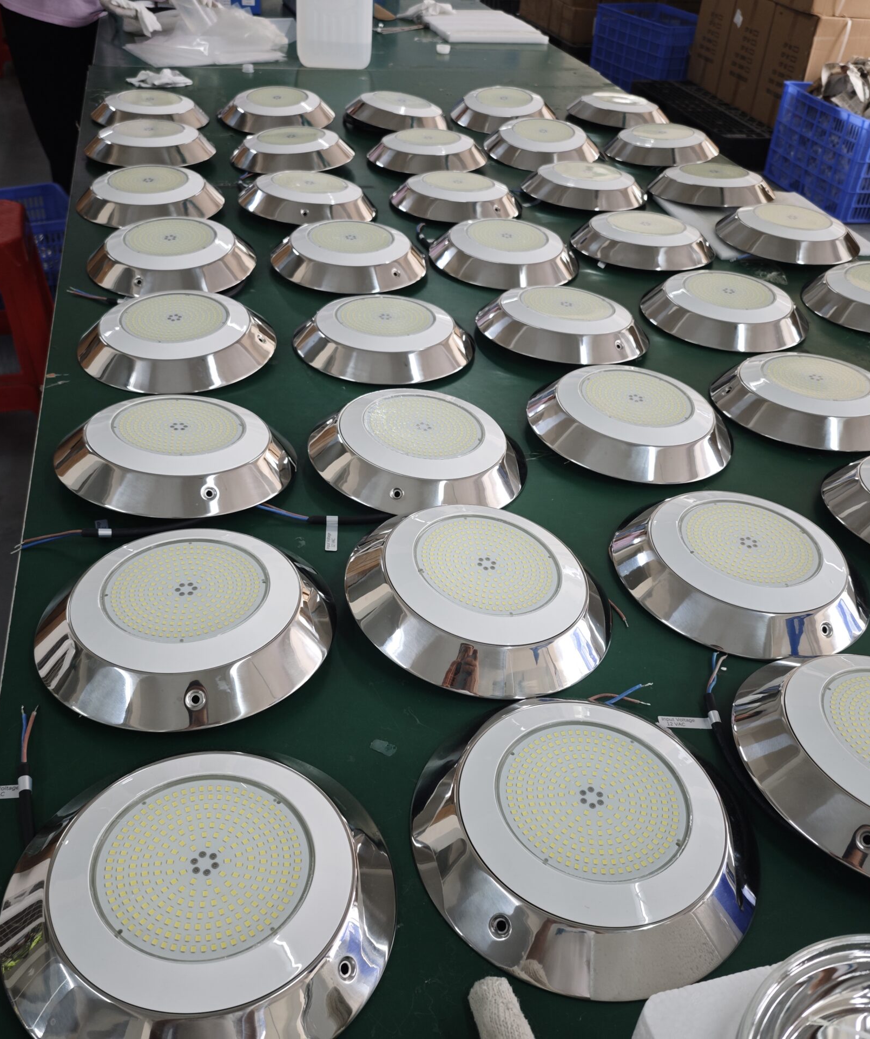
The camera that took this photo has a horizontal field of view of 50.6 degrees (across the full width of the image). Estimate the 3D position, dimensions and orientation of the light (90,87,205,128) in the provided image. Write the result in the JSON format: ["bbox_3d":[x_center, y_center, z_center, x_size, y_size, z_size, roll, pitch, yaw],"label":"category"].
[{"bbox_3d":[-0.579,-0.837,1.877,0.230,0.029,0.230,6,38,0],"label":"light"}]

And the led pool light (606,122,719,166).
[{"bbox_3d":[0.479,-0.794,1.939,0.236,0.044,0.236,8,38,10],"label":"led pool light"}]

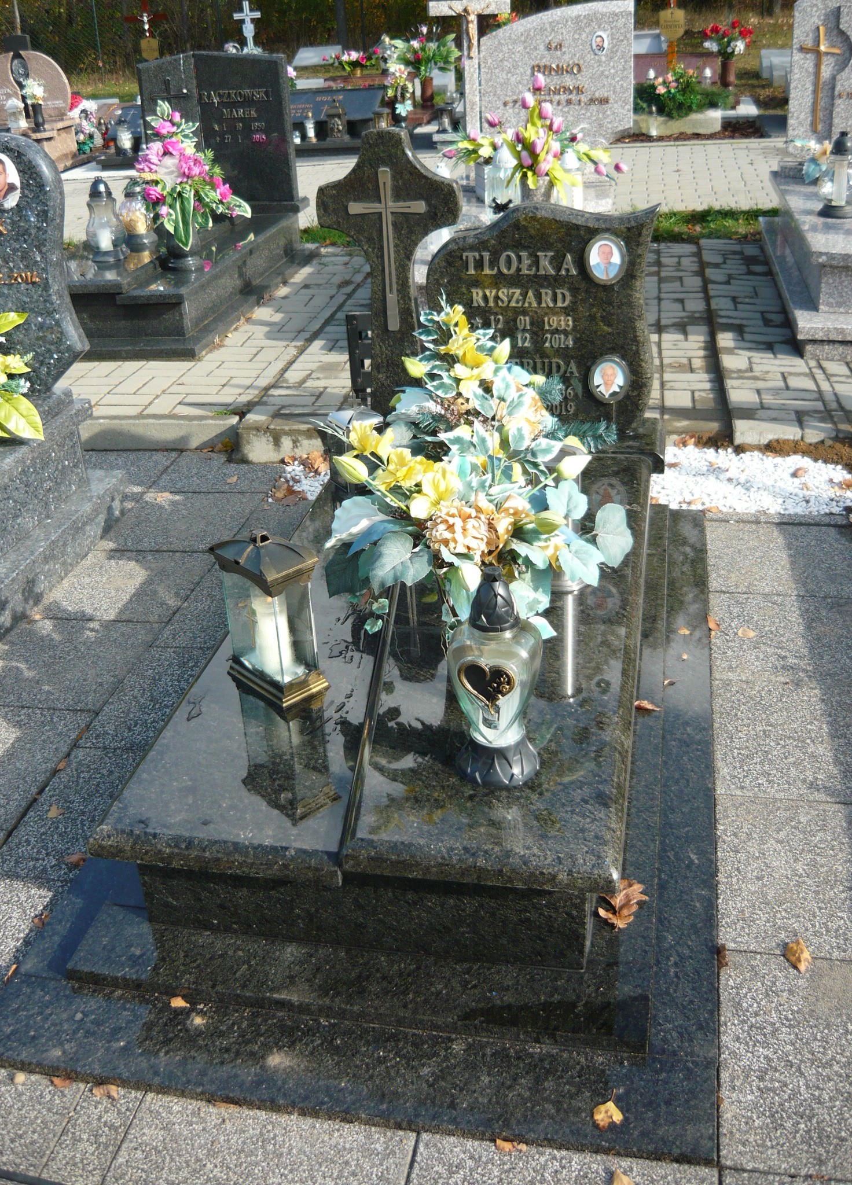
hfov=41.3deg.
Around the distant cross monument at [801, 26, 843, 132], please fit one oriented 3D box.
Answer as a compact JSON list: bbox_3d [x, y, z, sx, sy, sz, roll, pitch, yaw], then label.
[{"bbox_3d":[1.785,-2.323,5.122,0.168,0.446,0.035,4,30,14],"label":"distant cross monument"}]

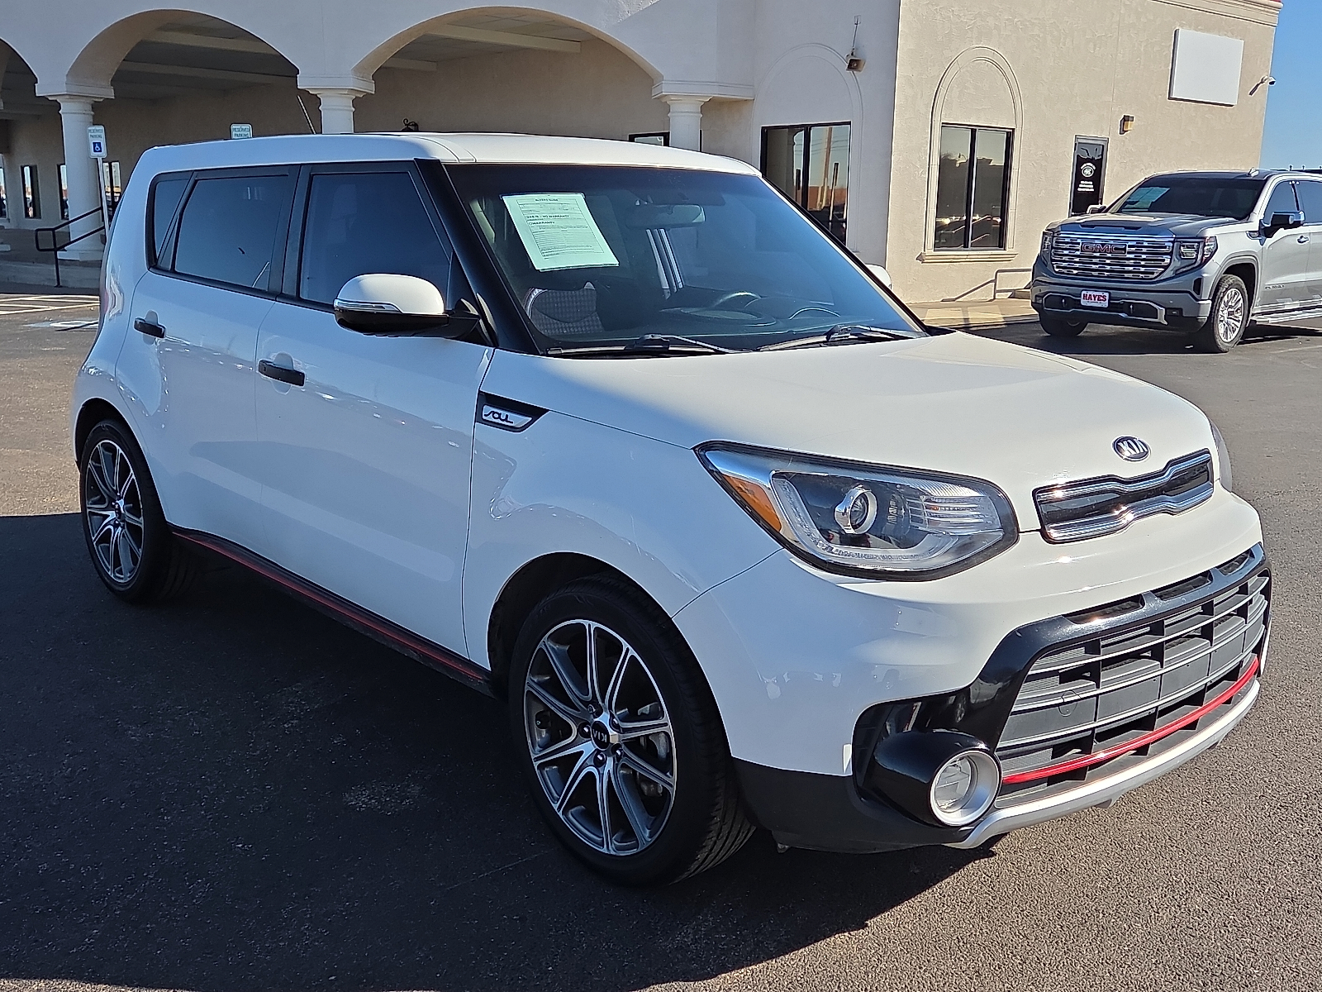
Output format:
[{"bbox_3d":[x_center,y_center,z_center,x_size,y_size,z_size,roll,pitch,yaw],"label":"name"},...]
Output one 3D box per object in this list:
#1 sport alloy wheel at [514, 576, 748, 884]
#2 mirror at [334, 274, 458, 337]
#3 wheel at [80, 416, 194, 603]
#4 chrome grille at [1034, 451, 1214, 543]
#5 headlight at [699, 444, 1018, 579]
[{"bbox_3d":[-0.064,0.494,2.817,0.235,0.668,0.668,-9,16,-42],"label":"sport alloy wheel"},{"bbox_3d":[-0.610,-0.435,2.941,0.250,0.150,0.165,-10,17,-43],"label":"mirror"},{"bbox_3d":[-1.844,0.040,4.614,0.235,0.666,0.666,-10,17,-43],"label":"wheel"},{"bbox_3d":[1.010,-0.001,2.737,0.785,0.137,0.110,-10,17,-43],"label":"chrome grille"},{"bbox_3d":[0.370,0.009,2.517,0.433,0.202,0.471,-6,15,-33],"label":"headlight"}]

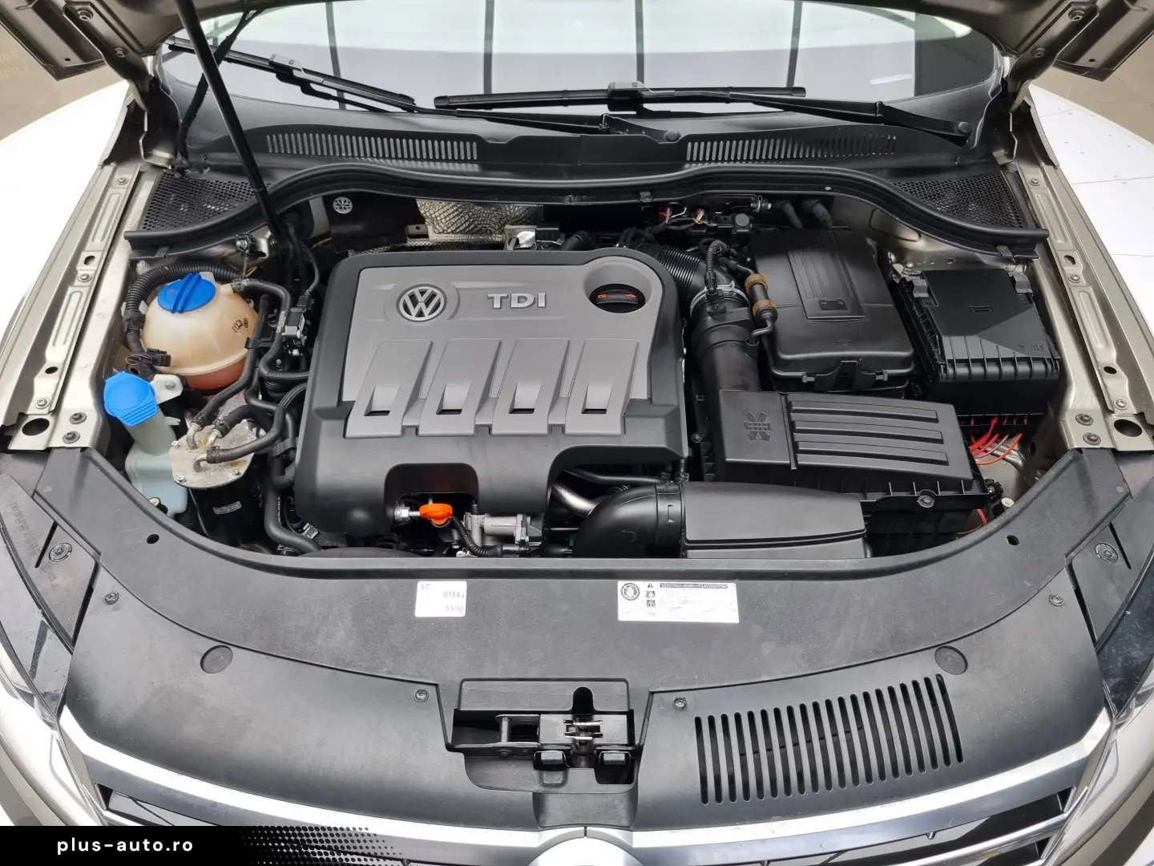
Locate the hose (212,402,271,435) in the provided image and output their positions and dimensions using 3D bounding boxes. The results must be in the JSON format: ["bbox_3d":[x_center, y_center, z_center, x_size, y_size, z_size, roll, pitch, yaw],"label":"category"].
[{"bbox_3d":[-0.437,-0.019,1.130,0.075,0.030,0.035,-11,49,-10],"label":"hose"}]

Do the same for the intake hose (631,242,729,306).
[{"bbox_3d":[0.149,-0.233,1.260,0.125,0.070,0.070,34,60,23],"label":"intake hose"}]

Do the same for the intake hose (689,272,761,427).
[{"bbox_3d":[0.195,-0.115,1.170,0.075,0.085,0.200,-2,56,-1],"label":"intake hose"}]

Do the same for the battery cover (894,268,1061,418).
[{"bbox_3d":[0.562,-0.131,1.240,0.178,0.115,0.200,3,53,2],"label":"battery cover"}]

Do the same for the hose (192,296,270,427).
[{"bbox_3d":[-0.472,-0.100,1.190,0.065,0.050,0.175,3,58,2],"label":"hose"}]

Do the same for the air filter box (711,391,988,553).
[{"bbox_3d":[0.336,0.051,1.135,0.330,0.160,0.170,3,53,2],"label":"air filter box"}]

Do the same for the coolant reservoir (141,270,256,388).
[{"bbox_3d":[-0.521,-0.140,1.195,0.146,0.150,0.146,0,53,0],"label":"coolant reservoir"}]

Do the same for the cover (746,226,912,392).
[{"bbox_3d":[0.358,-0.179,1.255,0.192,0.100,0.275,0,52,0],"label":"cover"}]

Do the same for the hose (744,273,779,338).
[{"bbox_3d":[0.251,-0.173,1.180,0.040,0.042,0.085,-5,68,-2],"label":"hose"}]

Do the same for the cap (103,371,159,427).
[{"bbox_3d":[-0.576,-0.045,1.120,0.065,0.040,0.065,-16,53,-12],"label":"cap"}]

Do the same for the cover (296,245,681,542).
[{"bbox_3d":[-0.097,-0.062,1.140,0.465,0.145,0.365,0,53,0],"label":"cover"}]

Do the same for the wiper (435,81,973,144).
[{"bbox_3d":[0.199,-0.517,1.400,0.850,0.060,0.085,0,63,0],"label":"wiper"}]

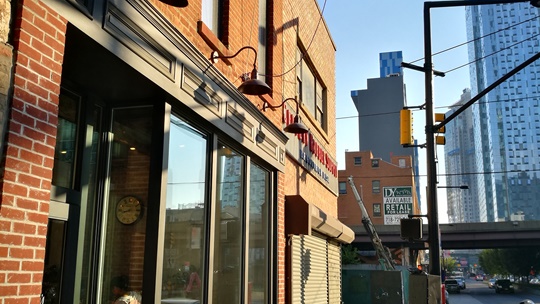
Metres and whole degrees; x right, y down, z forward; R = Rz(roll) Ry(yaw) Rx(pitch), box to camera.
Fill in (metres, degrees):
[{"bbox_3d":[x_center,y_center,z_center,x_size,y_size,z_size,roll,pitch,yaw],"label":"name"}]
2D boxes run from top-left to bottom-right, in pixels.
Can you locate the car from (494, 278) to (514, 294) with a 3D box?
[{"bbox_3d":[24.432,14.043,58.742,1.880,1.550,4.600,-4,-13,18],"label":"car"}]

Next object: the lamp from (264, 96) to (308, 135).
[{"bbox_3d":[0.223,-0.514,7.808,0.650,0.480,0.350,-3,-13,15],"label":"lamp"}]

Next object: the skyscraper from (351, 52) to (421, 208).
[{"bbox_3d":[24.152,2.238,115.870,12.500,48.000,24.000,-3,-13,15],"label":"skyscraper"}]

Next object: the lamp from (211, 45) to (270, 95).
[{"bbox_3d":[-0.293,-0.873,5.933,0.640,0.510,0.356,-3,-13,16],"label":"lamp"}]

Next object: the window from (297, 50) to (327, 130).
[{"bbox_3d":[0.915,-1.225,11.908,0.150,1.200,2.900,-3,-13,15],"label":"window"}]

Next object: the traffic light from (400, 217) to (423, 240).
[{"bbox_3d":[3.044,1.670,12.100,0.430,0.460,0.220,-5,-13,25],"label":"traffic light"}]

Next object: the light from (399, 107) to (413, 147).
[{"bbox_3d":[2.693,-0.459,11.146,0.240,0.750,0.340,-4,-13,22],"label":"light"}]

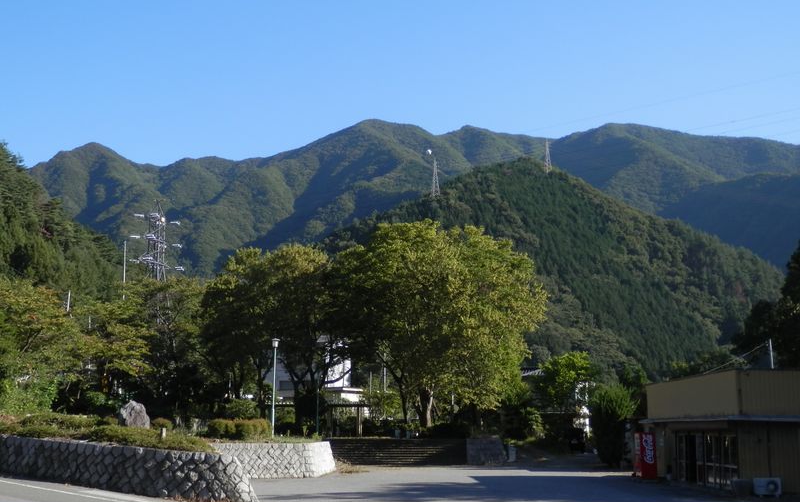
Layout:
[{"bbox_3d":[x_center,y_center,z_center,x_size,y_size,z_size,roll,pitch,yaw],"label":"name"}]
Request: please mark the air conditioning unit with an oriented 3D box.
[{"bbox_3d":[11.450,7.378,28.800,0.800,0.570,0.290,0,-11,0],"label":"air conditioning unit"}]

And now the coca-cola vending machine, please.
[{"bbox_3d":[9.893,8.215,37.100,0.700,1.830,1.000,0,-11,0],"label":"coca-cola vending machine"}]

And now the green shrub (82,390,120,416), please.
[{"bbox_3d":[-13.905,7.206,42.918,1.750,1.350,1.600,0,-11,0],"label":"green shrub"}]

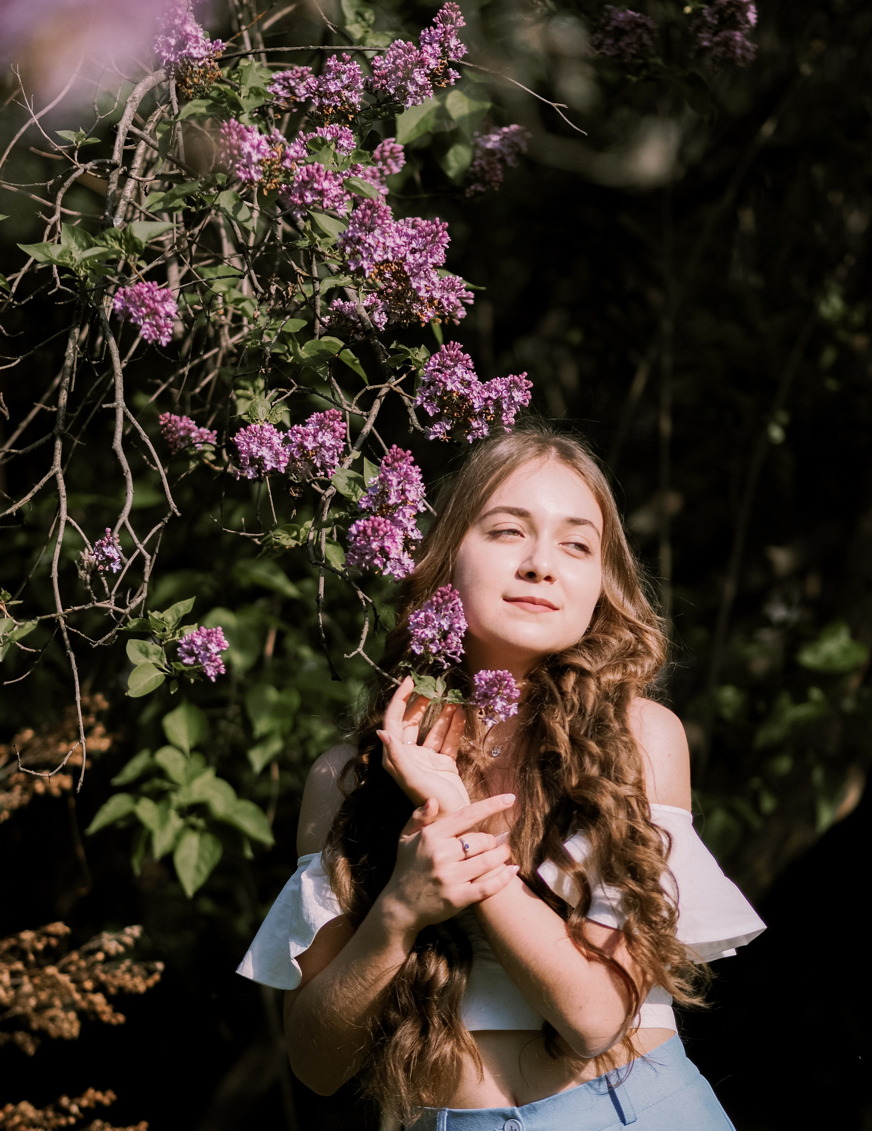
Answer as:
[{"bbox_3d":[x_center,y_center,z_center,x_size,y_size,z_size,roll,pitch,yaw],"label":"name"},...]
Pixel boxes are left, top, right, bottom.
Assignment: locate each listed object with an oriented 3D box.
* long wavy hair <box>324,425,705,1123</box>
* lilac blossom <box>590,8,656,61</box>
[{"bbox_3d":[0.072,0.193,4.650,0.340,0.640,0.270,0,0,-12],"label":"long wavy hair"},{"bbox_3d":[0.190,-0.539,5.100,0.066,0.054,0.056,0,0,0],"label":"lilac blossom"}]

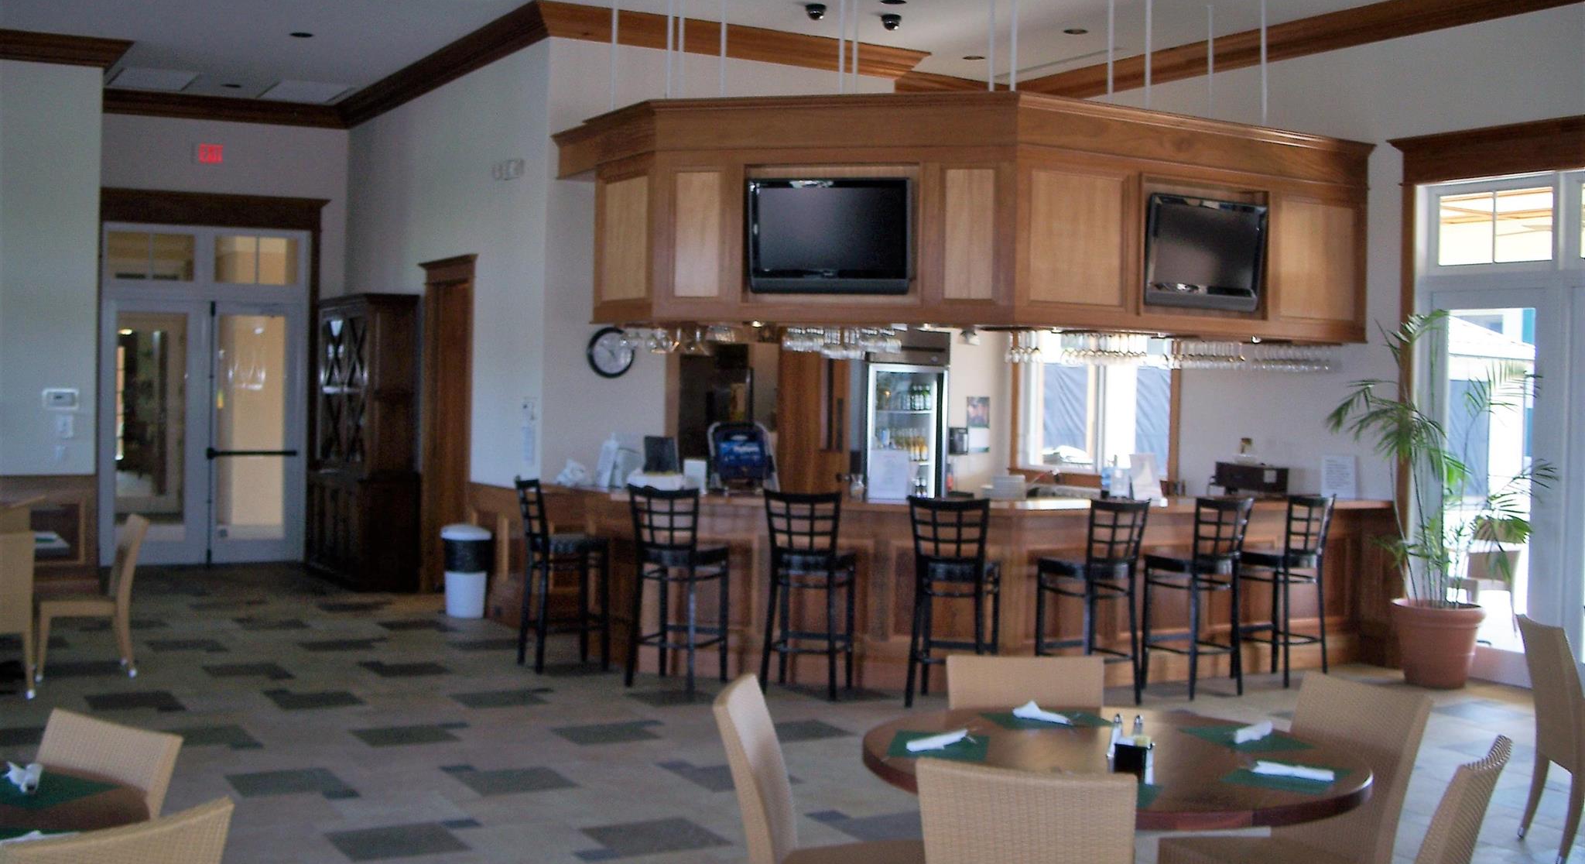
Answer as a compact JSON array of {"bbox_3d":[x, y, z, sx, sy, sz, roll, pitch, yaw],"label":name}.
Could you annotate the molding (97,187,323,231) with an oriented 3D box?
[{"bbox_3d":[-5.046,-1.937,14.684,2.060,0.290,0.130,0,2,-30],"label":"molding"}]

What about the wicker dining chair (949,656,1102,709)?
[{"bbox_3d":[0.720,1.132,4.991,0.480,0.870,0.630,1,2,0],"label":"wicker dining chair"}]

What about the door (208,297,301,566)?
[{"bbox_3d":[-4.847,0.011,15.365,0.880,2.370,0.060,0,2,-30],"label":"door"}]

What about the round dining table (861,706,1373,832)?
[{"bbox_3d":[0.826,1.204,4.483,1.340,0.750,1.340,1,2,0],"label":"round dining table"}]

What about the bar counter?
[{"bbox_3d":[0.632,0.900,10.479,5.950,1.070,2.250,1,2,15],"label":"bar counter"}]

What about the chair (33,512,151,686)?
[{"bbox_3d":[-3.970,0.912,9.546,0.640,0.870,0.480,0,2,-30],"label":"chair"}]

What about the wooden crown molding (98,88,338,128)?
[{"bbox_3d":[-4.952,-2.798,14.654,2.320,0.200,0.170,0,2,-30],"label":"wooden crown molding"}]

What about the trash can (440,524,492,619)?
[{"bbox_3d":[-2.375,0.991,12.297,0.360,0.670,0.360,1,2,0],"label":"trash can"}]

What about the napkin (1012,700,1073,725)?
[{"bbox_3d":[0.681,0.754,4.571,0.175,0.045,0.065,2,2,36],"label":"napkin"}]

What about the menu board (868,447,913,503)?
[{"bbox_3d":[0.516,0.234,9.000,0.220,0.285,0.060,1,1,15],"label":"menu board"}]

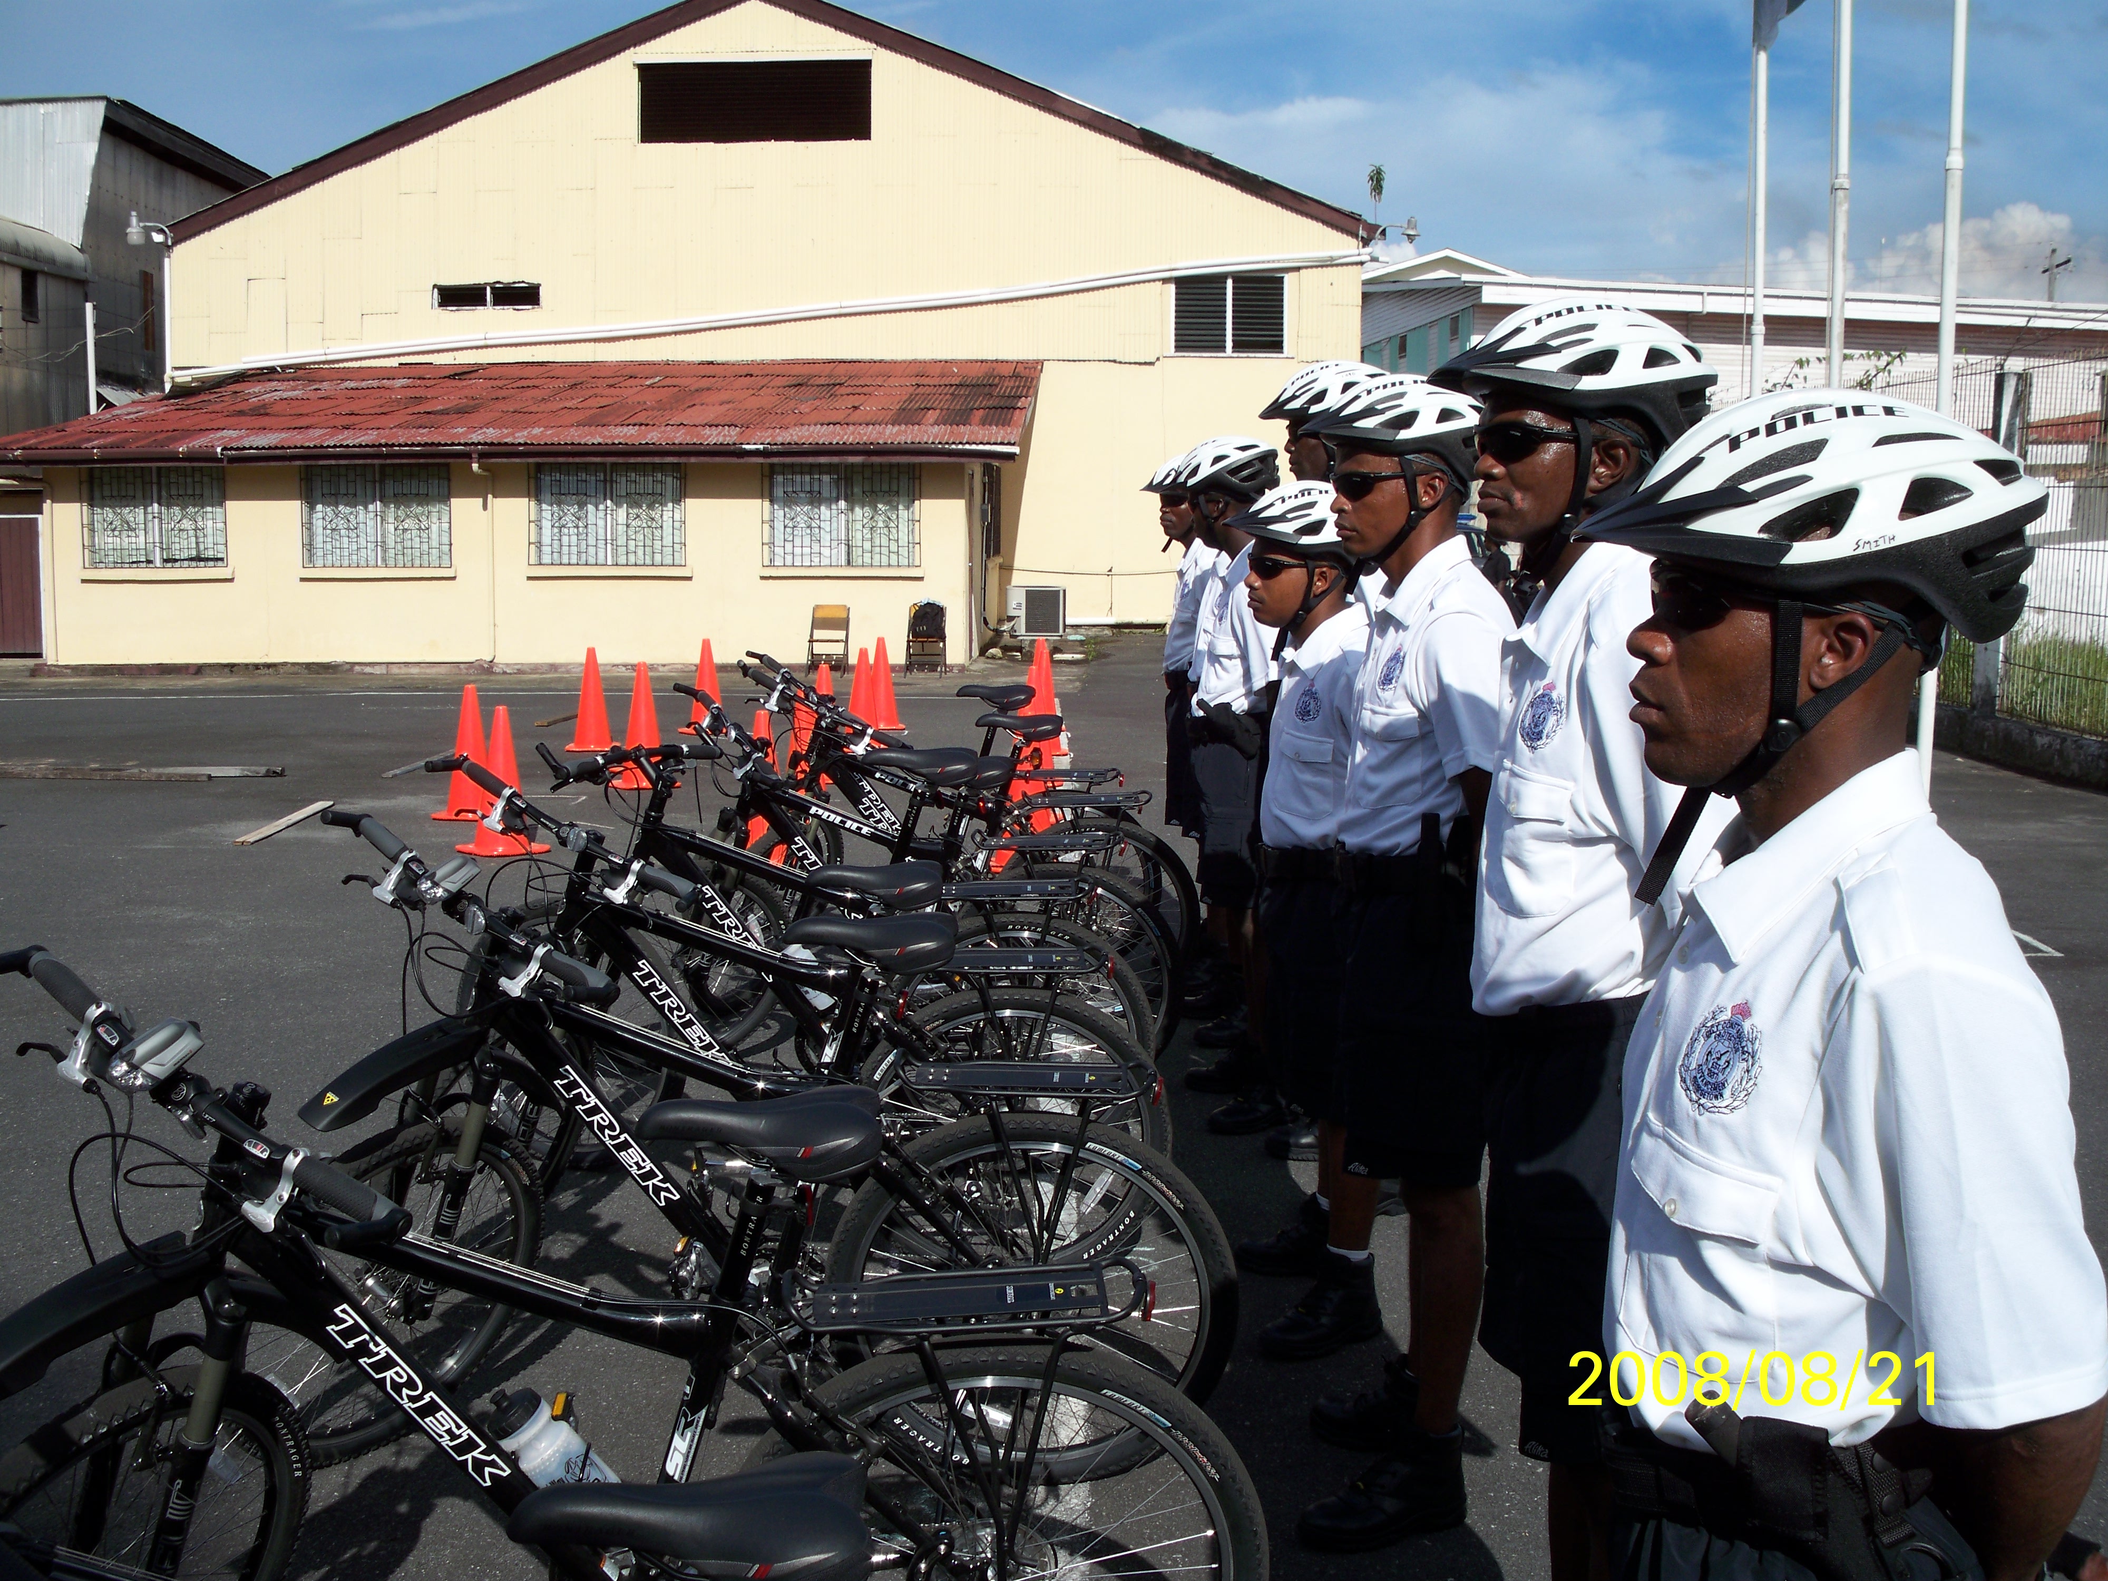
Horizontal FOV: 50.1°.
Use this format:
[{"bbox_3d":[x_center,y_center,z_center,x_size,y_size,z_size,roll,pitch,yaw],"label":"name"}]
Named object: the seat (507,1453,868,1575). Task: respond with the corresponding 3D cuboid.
[{"bbox_3d":[-0.268,0.535,1.650,0.272,0.078,0.158,-1,16,-8],"label":"seat"}]

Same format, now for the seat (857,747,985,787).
[{"bbox_3d":[-0.304,-0.049,5.170,0.272,0.078,0.158,-1,16,-7],"label":"seat"}]

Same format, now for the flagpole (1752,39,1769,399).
[{"bbox_3d":[4.184,-3.202,13.313,0.090,6.400,0.090,0,7,0],"label":"flagpole"}]

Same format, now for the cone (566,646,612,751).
[{"bbox_3d":[-3.257,-0.646,15.886,0.370,0.711,0.370,0,7,0],"label":"cone"}]

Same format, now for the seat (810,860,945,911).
[{"bbox_3d":[-0.353,0.186,4.430,0.272,0.078,0.158,0,16,-1],"label":"seat"}]

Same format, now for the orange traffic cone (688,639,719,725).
[{"bbox_3d":[-2.641,-0.796,17.128,0.370,0.711,0.370,0,7,0],"label":"orange traffic cone"}]

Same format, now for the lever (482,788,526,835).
[{"bbox_3d":[-1.082,0.042,4.400,0.110,0.085,0.060,8,18,26],"label":"lever"}]

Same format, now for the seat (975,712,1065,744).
[{"bbox_3d":[-0.105,-0.190,6.850,0.272,0.078,0.158,-2,16,-15],"label":"seat"}]

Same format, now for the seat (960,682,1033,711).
[{"bbox_3d":[-0.194,-0.314,7.600,0.272,0.078,0.158,0,16,-2],"label":"seat"}]

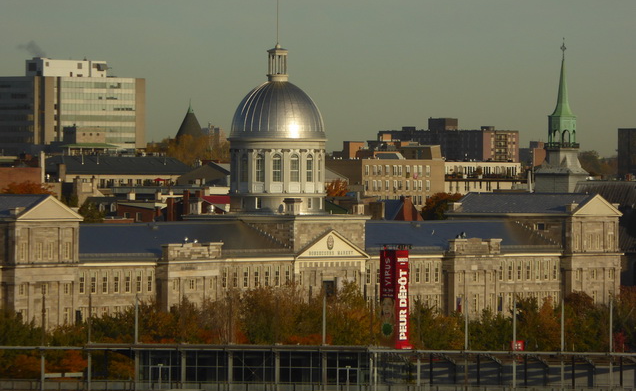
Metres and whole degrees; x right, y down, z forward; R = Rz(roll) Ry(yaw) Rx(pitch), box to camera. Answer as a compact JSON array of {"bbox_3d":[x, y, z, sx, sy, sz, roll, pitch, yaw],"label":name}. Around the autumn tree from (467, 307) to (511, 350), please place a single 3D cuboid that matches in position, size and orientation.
[{"bbox_3d":[24.640,19.690,792.000,6.000,7.300,6.000,0,0,0],"label":"autumn tree"}]

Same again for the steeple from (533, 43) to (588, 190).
[{"bbox_3d":[40.070,-12.670,907.000,6.400,25.400,6.400,0,0,33],"label":"steeple"}]

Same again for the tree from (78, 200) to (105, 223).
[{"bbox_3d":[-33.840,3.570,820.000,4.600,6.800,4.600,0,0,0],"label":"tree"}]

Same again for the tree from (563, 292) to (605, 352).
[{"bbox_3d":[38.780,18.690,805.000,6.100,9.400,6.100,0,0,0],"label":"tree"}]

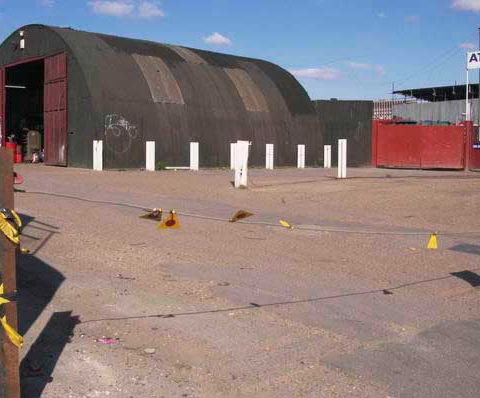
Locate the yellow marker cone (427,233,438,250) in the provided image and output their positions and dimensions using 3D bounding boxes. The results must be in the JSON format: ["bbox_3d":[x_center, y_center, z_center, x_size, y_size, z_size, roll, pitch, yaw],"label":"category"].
[{"bbox_3d":[2.504,0.553,7.800,0.150,0.220,0.140,0,5,0],"label":"yellow marker cone"}]

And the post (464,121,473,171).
[{"bbox_3d":[9.516,-2.191,25.000,0.250,2.100,0.250,0,5,0],"label":"post"}]

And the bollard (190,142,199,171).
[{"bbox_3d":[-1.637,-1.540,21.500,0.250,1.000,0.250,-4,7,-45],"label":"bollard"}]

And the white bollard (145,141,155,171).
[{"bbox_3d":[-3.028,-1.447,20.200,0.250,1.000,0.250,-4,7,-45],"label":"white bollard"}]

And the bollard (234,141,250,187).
[{"bbox_3d":[0.044,-0.804,13.800,0.260,1.080,0.250,-4,7,-45],"label":"bollard"}]

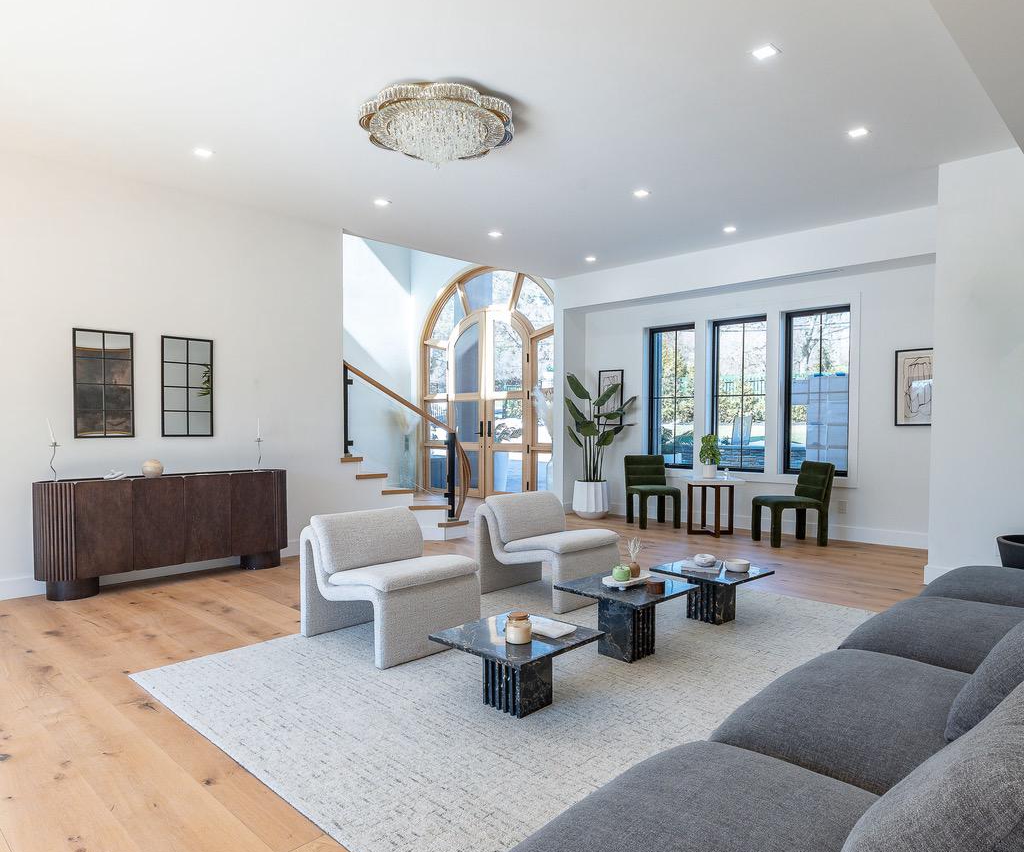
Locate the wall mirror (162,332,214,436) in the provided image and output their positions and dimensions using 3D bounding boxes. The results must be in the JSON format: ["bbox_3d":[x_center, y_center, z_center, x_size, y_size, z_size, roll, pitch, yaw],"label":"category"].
[{"bbox_3d":[-2.621,-0.310,5.535,0.030,0.800,0.410,0,1,44],"label":"wall mirror"}]

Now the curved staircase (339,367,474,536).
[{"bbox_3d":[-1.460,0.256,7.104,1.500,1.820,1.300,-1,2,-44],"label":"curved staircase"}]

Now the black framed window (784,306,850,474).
[{"bbox_3d":[3.238,-0.342,7.228,0.680,1.760,0.100,0,1,44],"label":"black framed window"}]

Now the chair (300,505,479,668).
[{"bbox_3d":[-0.679,0.838,3.824,0.800,0.700,0.655,0,1,44],"label":"chair"}]

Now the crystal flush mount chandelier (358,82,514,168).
[{"bbox_3d":[-0.448,-1.671,3.997,0.890,0.340,0.890,0,1,0],"label":"crystal flush mount chandelier"}]

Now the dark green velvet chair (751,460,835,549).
[{"bbox_3d":[2.859,0.770,6.915,0.600,0.810,0.500,0,1,-10],"label":"dark green velvet chair"}]

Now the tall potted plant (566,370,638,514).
[{"bbox_3d":[1.133,0.245,8.507,0.760,1.820,0.740,0,1,44],"label":"tall potted plant"}]

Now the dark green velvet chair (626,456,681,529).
[{"bbox_3d":[1.639,0.757,7.985,0.490,0.790,0.580,0,1,-10],"label":"dark green velvet chair"}]

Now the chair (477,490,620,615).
[{"bbox_3d":[0.275,0.863,4.893,0.690,0.700,0.770,-1,2,-44],"label":"chair"}]

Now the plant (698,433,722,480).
[{"bbox_3d":[2.153,0.326,7.420,0.255,0.495,0.255,-1,2,-44],"label":"plant"}]

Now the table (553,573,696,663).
[{"bbox_3d":[0.612,1.059,3.720,0.560,0.355,0.550,-1,2,-44],"label":"table"}]

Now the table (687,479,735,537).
[{"bbox_3d":[2.138,0.880,7.333,0.510,0.560,0.510,0,1,44],"label":"table"}]

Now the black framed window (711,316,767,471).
[{"bbox_3d":[2.494,-0.332,7.476,0.100,1.690,0.680,-1,2,-44],"label":"black framed window"}]

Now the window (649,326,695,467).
[{"bbox_3d":[1.994,-0.347,8.431,0.680,1.760,0.100,0,1,44],"label":"window"}]

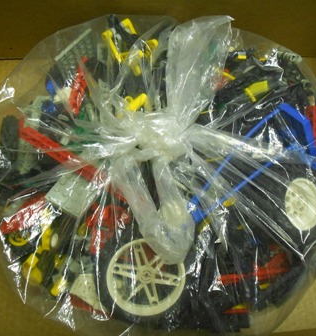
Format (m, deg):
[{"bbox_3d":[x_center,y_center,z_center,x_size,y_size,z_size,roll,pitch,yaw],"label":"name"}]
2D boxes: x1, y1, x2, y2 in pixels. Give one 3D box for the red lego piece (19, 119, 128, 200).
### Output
[{"bbox_3d":[-0.073,-0.005,0.284,0.128,0.010,0.008,30,37,23],"label":"red lego piece"}]

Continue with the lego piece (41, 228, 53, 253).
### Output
[{"bbox_3d":[-0.089,0.057,0.269,0.008,0.008,0.020,2,71,-11],"label":"lego piece"}]

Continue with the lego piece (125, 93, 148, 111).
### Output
[{"bbox_3d":[-0.019,-0.059,0.297,0.022,0.008,0.012,-40,87,-7],"label":"lego piece"}]

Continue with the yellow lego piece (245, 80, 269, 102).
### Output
[{"bbox_3d":[0.092,-0.071,0.314,0.021,0.009,0.015,-13,82,5],"label":"yellow lego piece"}]

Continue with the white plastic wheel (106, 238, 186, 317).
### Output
[{"bbox_3d":[-0.009,0.085,0.269,0.061,0.014,0.061,0,93,-2],"label":"white plastic wheel"}]

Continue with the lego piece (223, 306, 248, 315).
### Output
[{"bbox_3d":[0.062,0.115,0.270,0.021,0.008,0.009,-1,65,-4],"label":"lego piece"}]

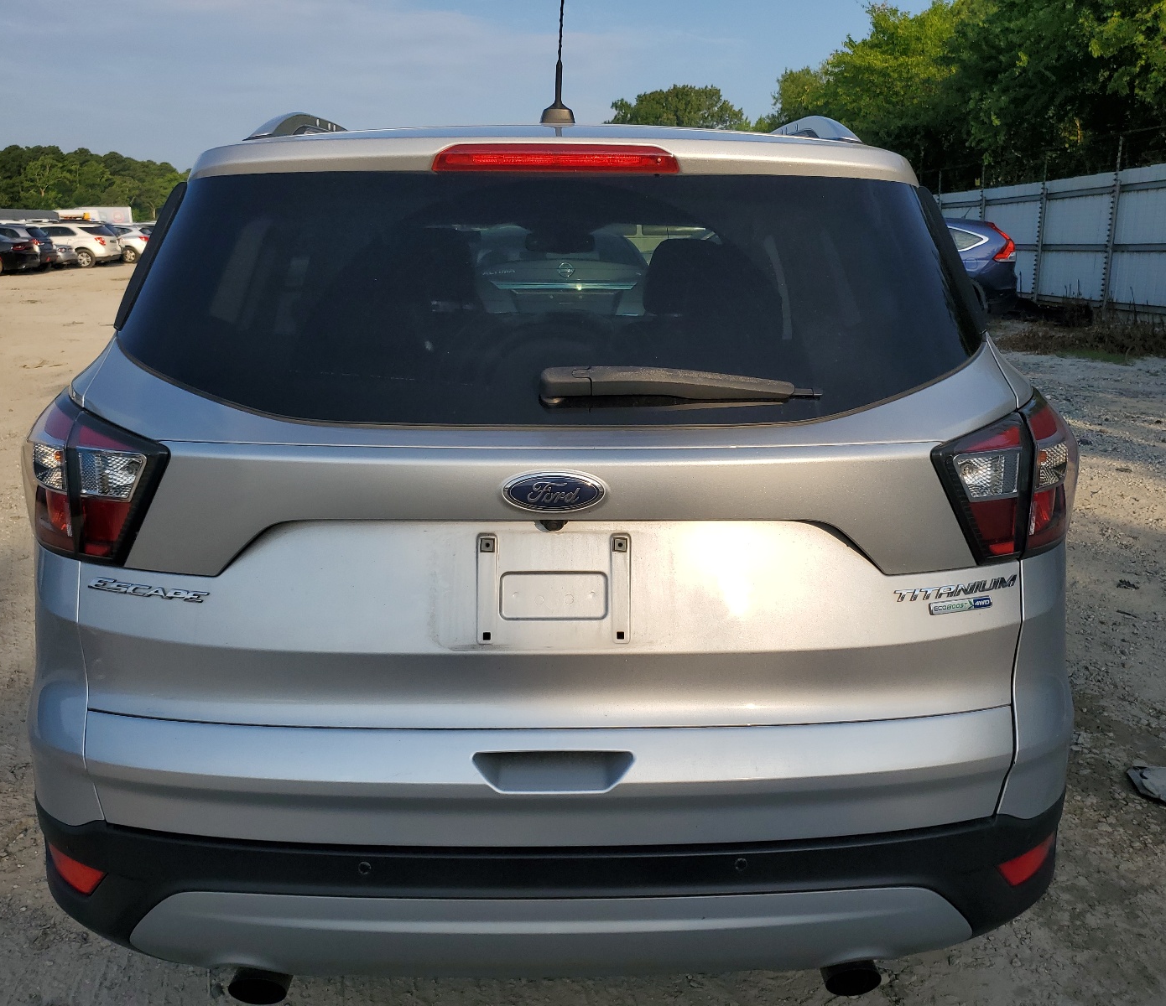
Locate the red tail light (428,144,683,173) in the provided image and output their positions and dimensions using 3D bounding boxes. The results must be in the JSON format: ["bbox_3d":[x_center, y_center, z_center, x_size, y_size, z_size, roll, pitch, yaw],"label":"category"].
[{"bbox_3d":[-0.040,-0.515,1.510,0.368,0.043,0.060,0,15,0],"label":"red tail light"}]

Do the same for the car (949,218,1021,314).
[{"bbox_3d":[5.750,-4.494,19.085,4.530,1.660,1.820,2,15,6],"label":"car"}]

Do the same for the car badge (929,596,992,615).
[{"bbox_3d":[0.532,0.144,1.418,0.103,0.018,0.005,-5,4,-18],"label":"car badge"}]

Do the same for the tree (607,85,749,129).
[{"bbox_3d":[7.400,-25.028,76.132,11.000,12.400,10.500,0,15,0],"label":"tree"}]

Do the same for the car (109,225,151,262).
[{"bbox_3d":[-21.400,-11.745,45.510,4.600,1.660,1.830,0,15,0],"label":"car"}]

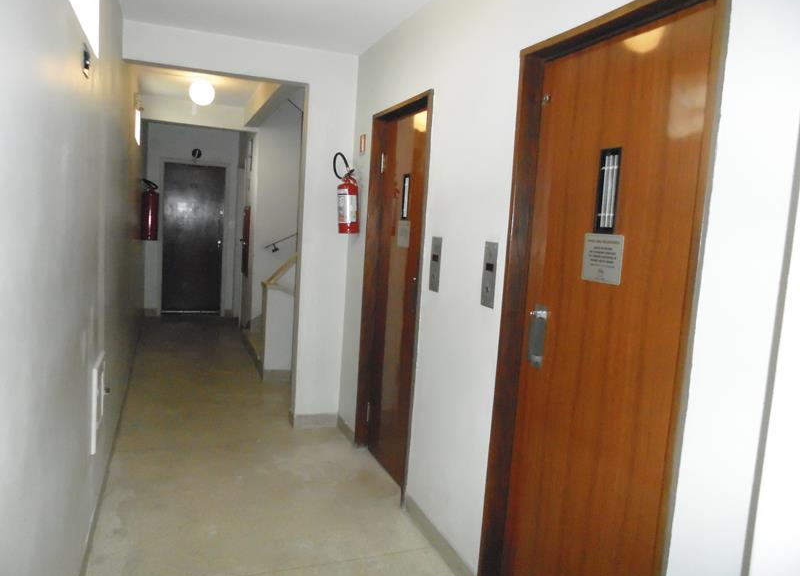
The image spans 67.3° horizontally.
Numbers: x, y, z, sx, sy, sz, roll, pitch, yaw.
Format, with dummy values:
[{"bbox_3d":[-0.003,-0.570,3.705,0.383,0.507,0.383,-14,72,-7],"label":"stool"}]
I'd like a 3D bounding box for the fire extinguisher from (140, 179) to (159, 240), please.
[{"bbox_3d":[-2.523,-0.791,6.071,0.175,0.612,0.165,1,7,-21],"label":"fire extinguisher"}]

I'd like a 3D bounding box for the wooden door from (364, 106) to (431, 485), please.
[{"bbox_3d":[0.005,0.059,3.426,0.045,2.043,0.776,1,7,-21],"label":"wooden door"}]

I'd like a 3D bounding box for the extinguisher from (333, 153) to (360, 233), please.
[{"bbox_3d":[-0.362,-0.626,3.979,0.172,0.526,0.160,1,7,-21],"label":"extinguisher"}]

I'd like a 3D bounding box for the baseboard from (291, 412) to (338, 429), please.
[{"bbox_3d":[-0.580,0.933,4.187,0.325,0.086,0.025,1,7,-21],"label":"baseboard"}]

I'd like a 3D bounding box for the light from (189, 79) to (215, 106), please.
[{"bbox_3d":[-1.677,-1.650,5.076,0.222,0.229,0.222,1,7,-21],"label":"light"}]

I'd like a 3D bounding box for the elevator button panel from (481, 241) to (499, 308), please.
[{"bbox_3d":[0.340,-0.050,2.302,0.015,0.248,0.098,1,7,-21],"label":"elevator button panel"}]

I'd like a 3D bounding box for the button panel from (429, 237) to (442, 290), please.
[{"bbox_3d":[0.161,-0.106,2.766,0.015,0.248,0.104,1,7,-21],"label":"button panel"}]

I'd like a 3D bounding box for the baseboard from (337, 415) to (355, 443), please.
[{"bbox_3d":[-0.365,0.961,4.071,0.018,0.080,0.392,1,7,-21],"label":"baseboard"}]

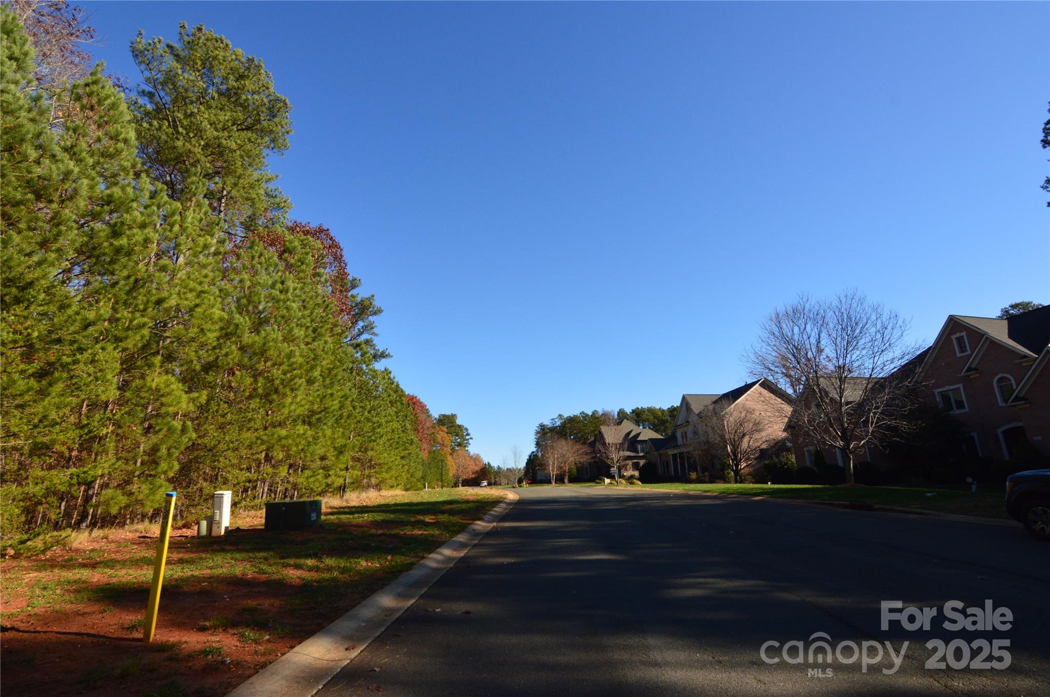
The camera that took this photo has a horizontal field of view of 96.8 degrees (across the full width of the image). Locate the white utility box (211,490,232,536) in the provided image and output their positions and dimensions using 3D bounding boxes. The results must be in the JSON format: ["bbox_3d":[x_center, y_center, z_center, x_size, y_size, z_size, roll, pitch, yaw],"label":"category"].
[{"bbox_3d":[-8.100,4.420,12.460,0.250,1.070,0.360,-2,-14,-5],"label":"white utility box"}]

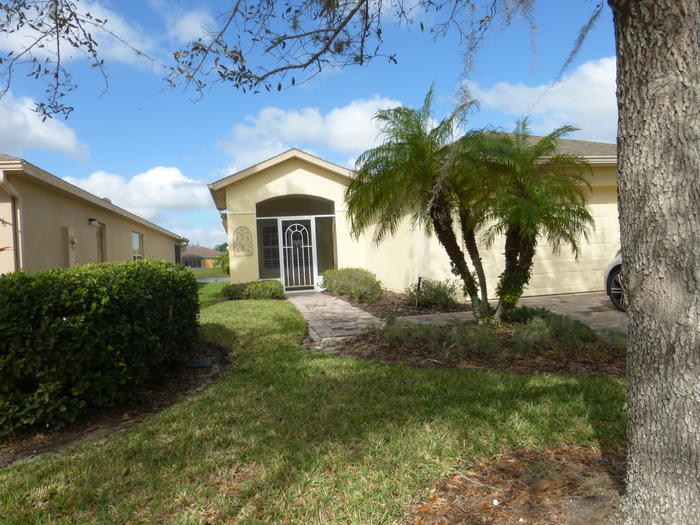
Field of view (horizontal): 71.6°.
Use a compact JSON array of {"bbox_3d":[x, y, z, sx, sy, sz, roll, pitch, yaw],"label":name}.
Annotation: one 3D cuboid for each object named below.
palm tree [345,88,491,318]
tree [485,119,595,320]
[{"bbox_3d":[1.016,-0.875,7.200,2.250,3.400,2.100,-3,0,-12],"label":"palm tree"},{"bbox_3d":[2.801,-0.642,7.250,1.750,2.980,1.700,-3,0,-12],"label":"tree"}]

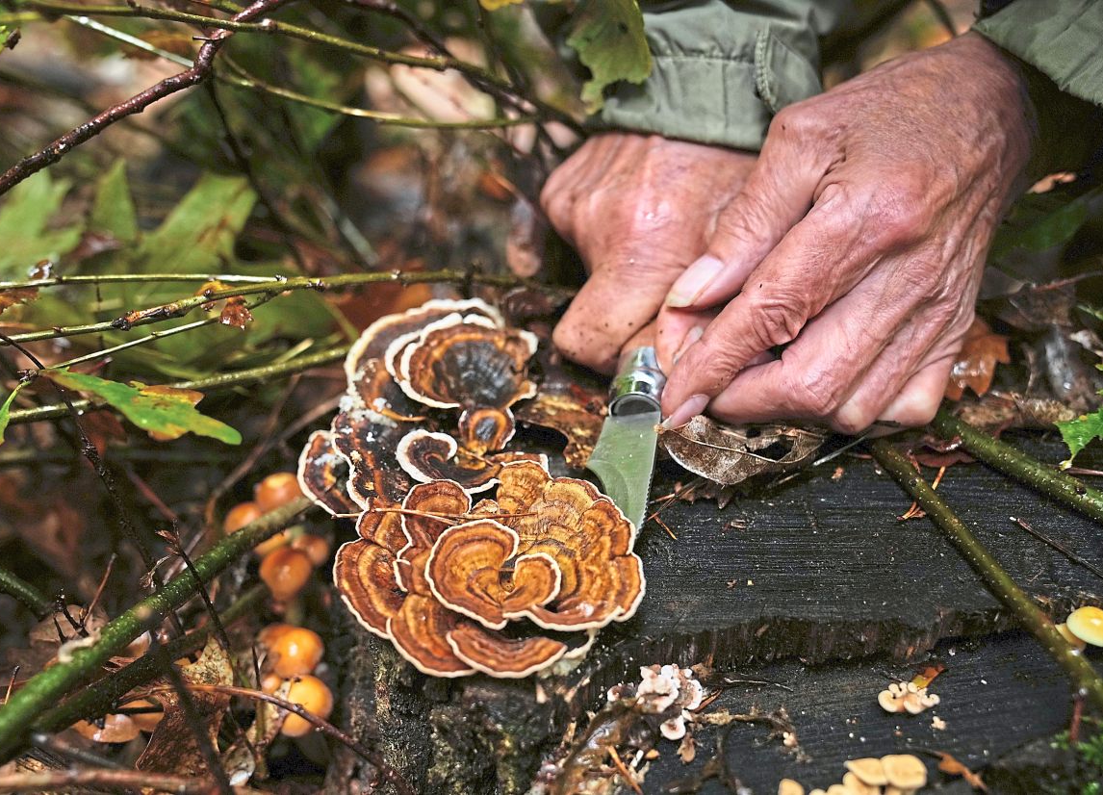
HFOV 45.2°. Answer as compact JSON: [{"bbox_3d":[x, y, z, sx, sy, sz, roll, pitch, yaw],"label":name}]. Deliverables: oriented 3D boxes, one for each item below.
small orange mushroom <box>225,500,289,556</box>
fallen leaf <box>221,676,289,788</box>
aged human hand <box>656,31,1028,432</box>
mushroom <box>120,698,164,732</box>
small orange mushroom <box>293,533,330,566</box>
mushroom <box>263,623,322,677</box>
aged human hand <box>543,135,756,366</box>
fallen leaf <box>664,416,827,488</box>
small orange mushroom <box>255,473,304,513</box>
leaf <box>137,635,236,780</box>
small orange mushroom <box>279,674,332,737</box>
[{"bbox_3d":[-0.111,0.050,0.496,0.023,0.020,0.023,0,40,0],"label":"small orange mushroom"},{"bbox_3d":[-0.097,0.111,0.438,0.020,0.011,0.039,27,62,12],"label":"fallen leaf"},{"bbox_3d":[0.106,-0.052,0.460,0.103,0.072,0.165,46,74,0],"label":"aged human hand"},{"bbox_3d":[-0.138,0.106,0.445,0.015,0.011,0.015,0,40,0],"label":"mushroom"},{"bbox_3d":[-0.090,0.058,0.499,0.017,0.015,0.017,0,40,0],"label":"small orange mushroom"},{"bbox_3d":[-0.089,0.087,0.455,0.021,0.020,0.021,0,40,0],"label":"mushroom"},{"bbox_3d":[0.039,-0.056,0.496,0.098,0.072,0.108,9,52,22],"label":"aged human hand"},{"bbox_3d":[0.064,0.018,0.445,0.057,0.017,0.035,0,40,0],"label":"fallen leaf"},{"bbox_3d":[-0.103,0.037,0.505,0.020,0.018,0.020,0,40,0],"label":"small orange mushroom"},{"bbox_3d":[-0.121,0.103,0.438,0.032,0.014,0.049,16,57,7],"label":"leaf"},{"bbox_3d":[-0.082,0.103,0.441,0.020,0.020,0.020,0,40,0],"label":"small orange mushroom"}]

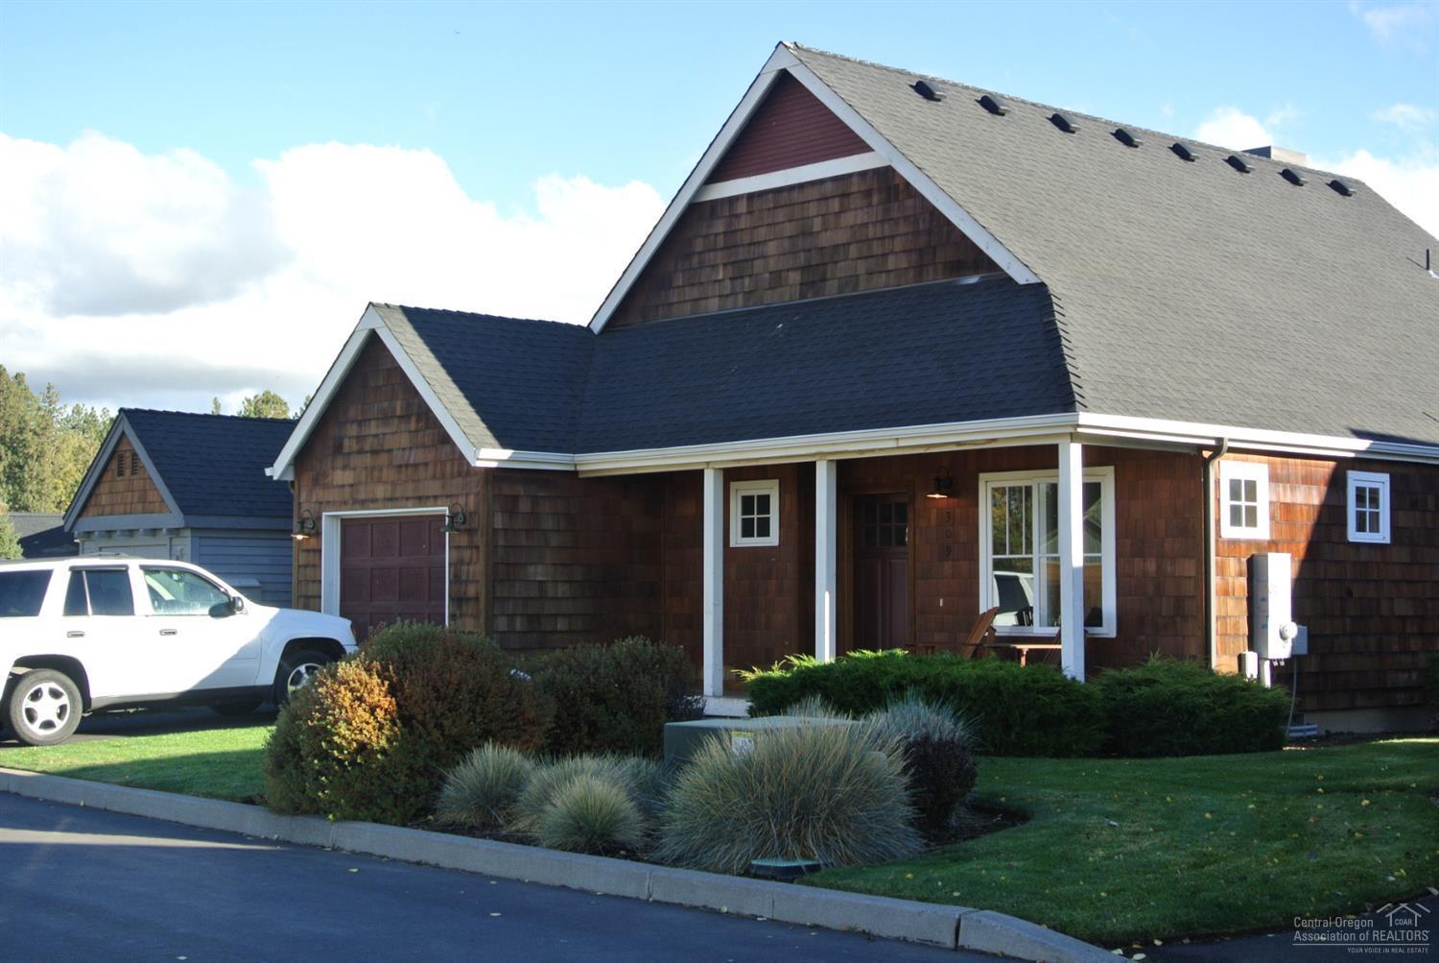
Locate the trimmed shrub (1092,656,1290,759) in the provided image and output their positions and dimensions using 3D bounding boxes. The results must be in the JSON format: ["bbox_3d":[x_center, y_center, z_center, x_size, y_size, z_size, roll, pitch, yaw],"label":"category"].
[{"bbox_3d":[4.205,1.980,18.956,1.700,0.800,1.130,3,-4,-42],"label":"trimmed shrub"}]

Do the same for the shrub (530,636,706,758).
[{"bbox_3d":[-0.849,1.818,17.934,1.240,1.070,1.240,0,-3,0],"label":"shrub"}]

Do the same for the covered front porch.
[{"bbox_3d":[2.092,0.983,21.195,2.174,2.553,5.032,3,-4,-42],"label":"covered front porch"}]

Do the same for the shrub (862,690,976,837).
[{"bbox_3d":[1.257,1.736,13.329,0.680,0.870,0.680,0,-3,0],"label":"shrub"}]

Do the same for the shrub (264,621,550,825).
[{"bbox_3d":[-2.241,1.652,15.510,1.800,1.320,1.900,3,-4,-42],"label":"shrub"}]

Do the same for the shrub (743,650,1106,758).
[{"bbox_3d":[1.786,1.955,19.283,1.050,0.840,3.500,3,-4,-42],"label":"shrub"}]

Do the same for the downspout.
[{"bbox_3d":[4.634,0.957,20.058,0.090,2.650,0.300,3,-4,-42],"label":"downspout"}]

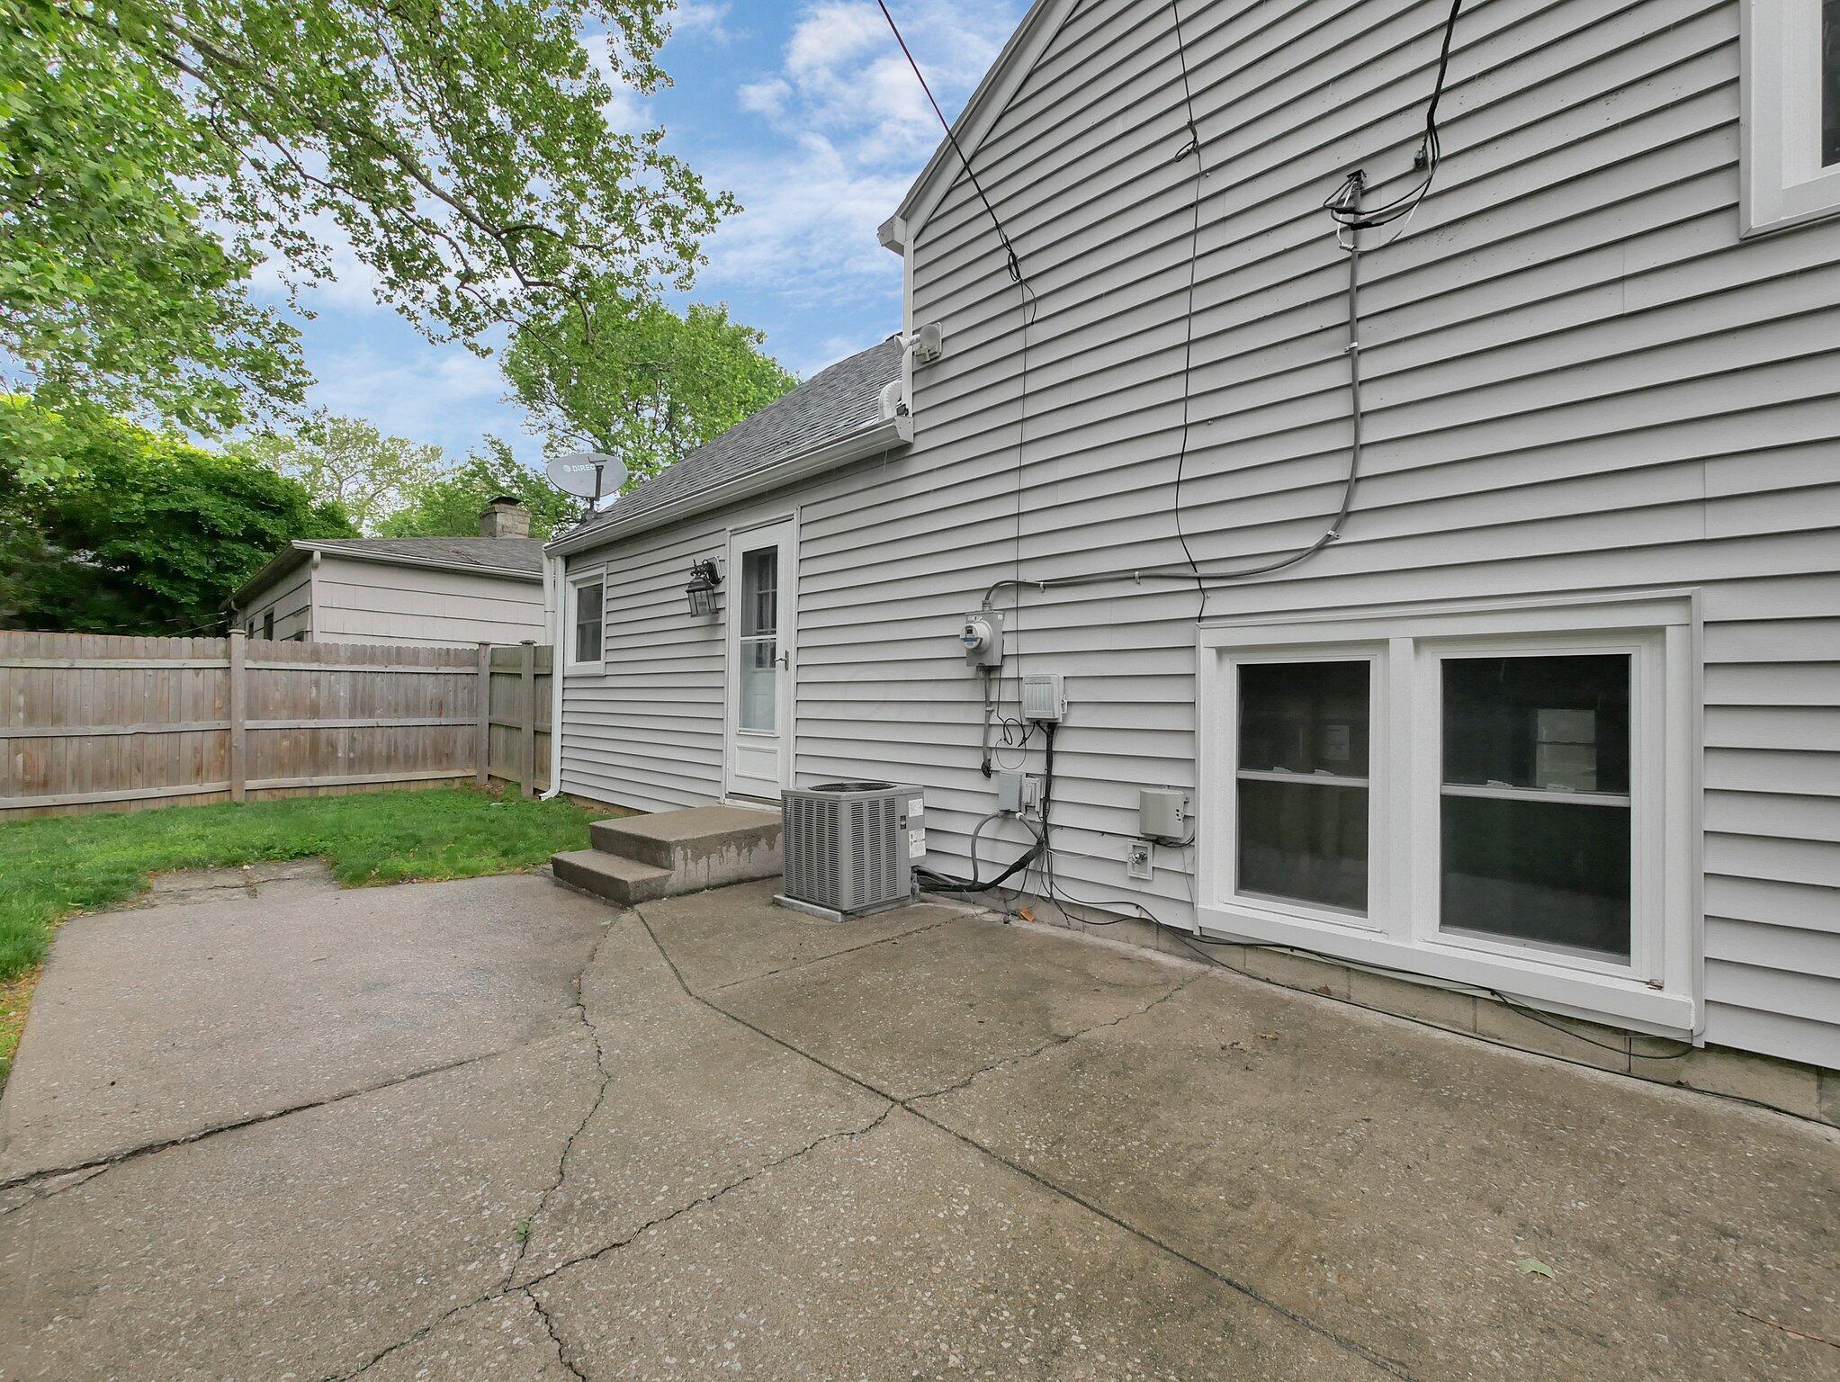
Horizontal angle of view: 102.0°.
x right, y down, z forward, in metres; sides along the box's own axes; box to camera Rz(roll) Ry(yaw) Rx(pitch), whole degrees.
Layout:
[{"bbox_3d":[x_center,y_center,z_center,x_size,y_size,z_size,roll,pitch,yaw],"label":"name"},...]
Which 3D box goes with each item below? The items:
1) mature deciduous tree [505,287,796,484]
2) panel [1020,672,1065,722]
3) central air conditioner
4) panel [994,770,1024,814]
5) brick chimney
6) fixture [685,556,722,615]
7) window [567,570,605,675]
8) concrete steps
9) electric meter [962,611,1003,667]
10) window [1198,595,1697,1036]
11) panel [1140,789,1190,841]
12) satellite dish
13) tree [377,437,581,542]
[{"bbox_3d":[-7.383,-4.680,21.069,8.600,12.300,8.400,1,-1,0],"label":"mature deciduous tree"},{"bbox_3d":[0.641,0.043,3.879,0.200,0.250,0.085,0,-1,43],"label":"panel"},{"bbox_3d":[-0.387,0.896,4.408,0.600,0.635,0.590,0,-2,-44],"label":"central air conditioner"},{"bbox_3d":[0.507,0.550,4.047,0.140,0.213,0.075,0,-2,43],"label":"panel"},{"bbox_3d":[-8.927,-3.679,16.000,0.850,1.100,0.670,0,-1,43],"label":"brick chimney"},{"bbox_3d":[-1.760,-0.837,6.050,0.230,0.490,0.280,0,-1,43],"label":"fixture"},{"bbox_3d":[-3.568,-0.729,7.982,0.980,1.150,0.110,0,-1,43],"label":"window"},{"bbox_3d":[-1.741,1.136,5.334,1.200,0.370,1.250,-1,-1,43],"label":"concrete steps"},{"bbox_3d":[0.332,-0.286,4.164,0.195,0.300,0.185,0,-2,43],"label":"electric meter"},{"bbox_3d":[1.829,0.377,2.833,1.540,1.370,0.120,0,-1,43],"label":"window"},{"bbox_3d":[1.137,0.567,3.453,0.212,0.215,0.080,0,-2,43],"label":"panel"},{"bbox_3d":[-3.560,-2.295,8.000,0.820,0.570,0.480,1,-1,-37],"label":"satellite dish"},{"bbox_3d":[-13.387,-2.960,23.000,7.500,9.200,7.500,0,-2,43],"label":"tree"}]

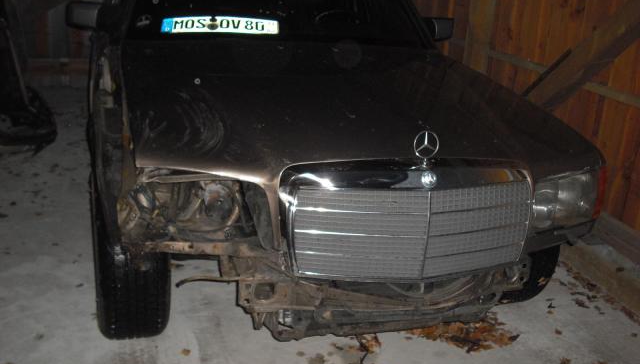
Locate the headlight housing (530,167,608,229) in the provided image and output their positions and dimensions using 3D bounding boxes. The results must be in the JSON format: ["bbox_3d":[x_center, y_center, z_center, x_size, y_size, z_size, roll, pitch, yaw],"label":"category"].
[{"bbox_3d":[0.792,0.051,2.348,0.440,0.205,0.180,-8,20,-33],"label":"headlight housing"}]

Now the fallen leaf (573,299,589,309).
[{"bbox_3d":[1.106,0.516,2.983,0.070,0.015,0.085,11,18,22],"label":"fallen leaf"}]

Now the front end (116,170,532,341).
[{"bbox_3d":[0.042,0.181,2.094,1.205,0.533,0.445,-2,18,-19],"label":"front end"}]

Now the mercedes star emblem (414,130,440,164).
[{"bbox_3d":[0.295,-0.095,1.948,0.080,0.105,0.014,-2,18,-19],"label":"mercedes star emblem"}]

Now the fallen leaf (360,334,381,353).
[{"bbox_3d":[0.178,0.582,2.533,0.080,0.025,0.100,6,17,5],"label":"fallen leaf"}]

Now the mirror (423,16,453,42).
[{"bbox_3d":[0.606,-0.780,3.594,0.175,0.125,0.110,-2,18,-19],"label":"mirror"}]

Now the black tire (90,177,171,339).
[{"bbox_3d":[-0.666,0.234,2.460,0.207,0.625,0.625,-2,18,-19],"label":"black tire"}]

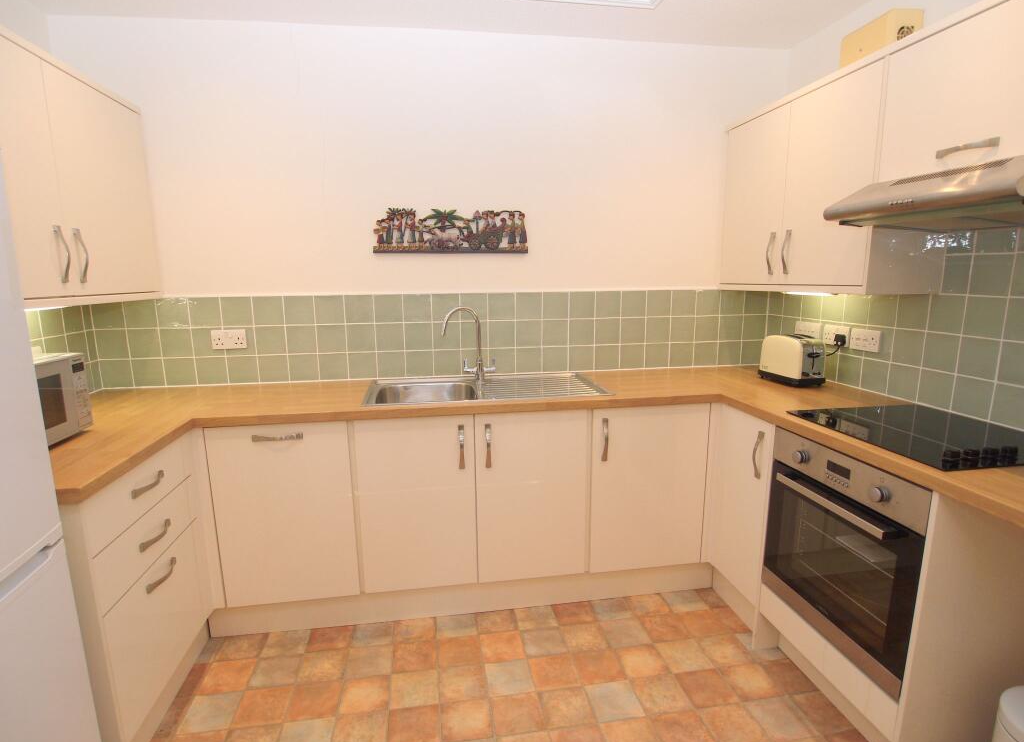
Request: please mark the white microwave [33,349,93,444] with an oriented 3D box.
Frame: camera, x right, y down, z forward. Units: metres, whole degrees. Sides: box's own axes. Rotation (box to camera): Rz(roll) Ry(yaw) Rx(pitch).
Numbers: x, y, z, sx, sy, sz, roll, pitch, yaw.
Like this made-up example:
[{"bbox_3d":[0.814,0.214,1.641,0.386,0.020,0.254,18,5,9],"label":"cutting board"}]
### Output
[{"bbox_3d":[-1.518,0.110,1.496,0.350,0.256,0.455,-2,10,-8],"label":"white microwave"}]

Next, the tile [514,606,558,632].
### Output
[{"bbox_3d":[0.103,1.037,2.231,0.163,0.010,0.148,-2,11,-9],"label":"tile"}]

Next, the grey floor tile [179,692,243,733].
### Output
[{"bbox_3d":[-0.968,1.099,1.709,0.155,0.010,0.154,-2,10,-9],"label":"grey floor tile"}]

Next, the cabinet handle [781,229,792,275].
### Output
[{"bbox_3d":[1.115,-0.484,2.177,0.027,0.179,0.022,-2,11,-9],"label":"cabinet handle"}]

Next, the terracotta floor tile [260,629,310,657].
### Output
[{"bbox_3d":[-0.882,1.071,2.085,0.164,0.010,0.148,-2,11,-9],"label":"terracotta floor tile"}]

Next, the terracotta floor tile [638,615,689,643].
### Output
[{"bbox_3d":[0.616,1.040,2.150,0.157,0.010,0.156,-2,10,-9],"label":"terracotta floor tile"}]

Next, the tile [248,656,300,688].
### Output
[{"bbox_3d":[-0.856,1.099,1.938,0.164,0.010,0.156,-2,11,-9],"label":"tile"}]

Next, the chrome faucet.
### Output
[{"bbox_3d":[-0.199,-0.124,2.454,0.252,0.340,0.065,-4,11,-17],"label":"chrome faucet"}]

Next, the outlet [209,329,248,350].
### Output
[{"bbox_3d":[-1.266,-0.143,2.384,0.146,0.086,0.012,-2,10,-8],"label":"outlet"}]

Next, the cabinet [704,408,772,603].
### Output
[{"bbox_3d":[1.177,0.501,2.134,0.582,0.720,0.350,-2,10,-8],"label":"cabinet"}]

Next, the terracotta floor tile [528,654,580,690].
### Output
[{"bbox_3d":[0.155,1.093,1.929,0.164,0.010,0.162,-2,11,-9],"label":"terracotta floor tile"}]

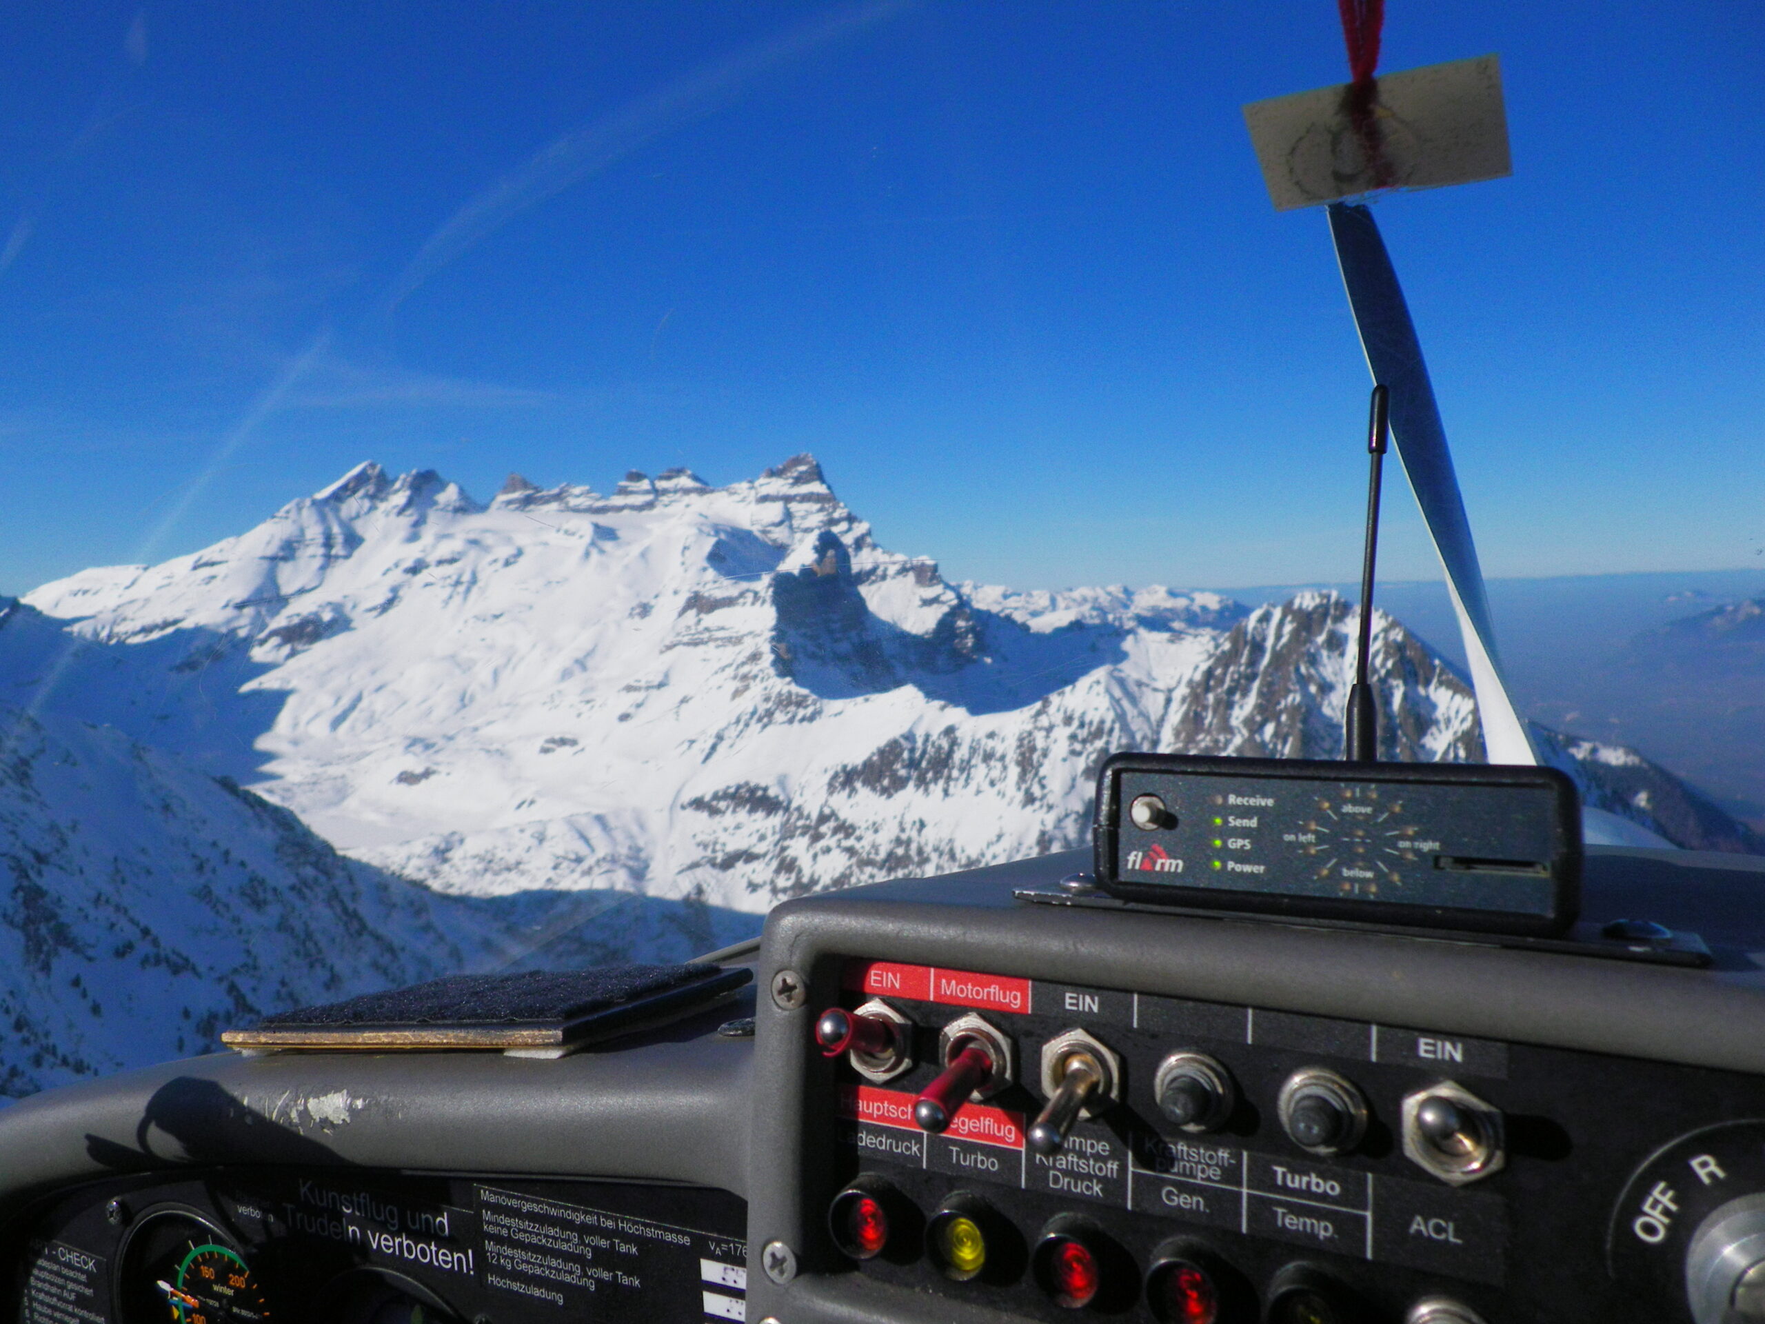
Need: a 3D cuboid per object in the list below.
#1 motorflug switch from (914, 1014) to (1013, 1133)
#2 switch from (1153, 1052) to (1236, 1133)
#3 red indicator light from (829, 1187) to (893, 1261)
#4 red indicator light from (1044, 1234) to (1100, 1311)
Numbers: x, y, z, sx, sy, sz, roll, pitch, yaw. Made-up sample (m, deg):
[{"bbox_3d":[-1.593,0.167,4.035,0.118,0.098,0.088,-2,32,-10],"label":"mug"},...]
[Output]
[{"bbox_3d":[0.013,0.072,0.252,0.014,0.017,0.023,0,-2,29],"label":"motorflug switch"},{"bbox_3d":[0.051,0.072,0.238,0.014,0.014,0.010,0,-2,29],"label":"switch"},{"bbox_3d":[-0.002,0.104,0.267,0.013,0.013,0.008,0,-2,29],"label":"red indicator light"},{"bbox_3d":[0.033,0.104,0.247,0.013,0.013,0.008,0,-2,29],"label":"red indicator light"}]

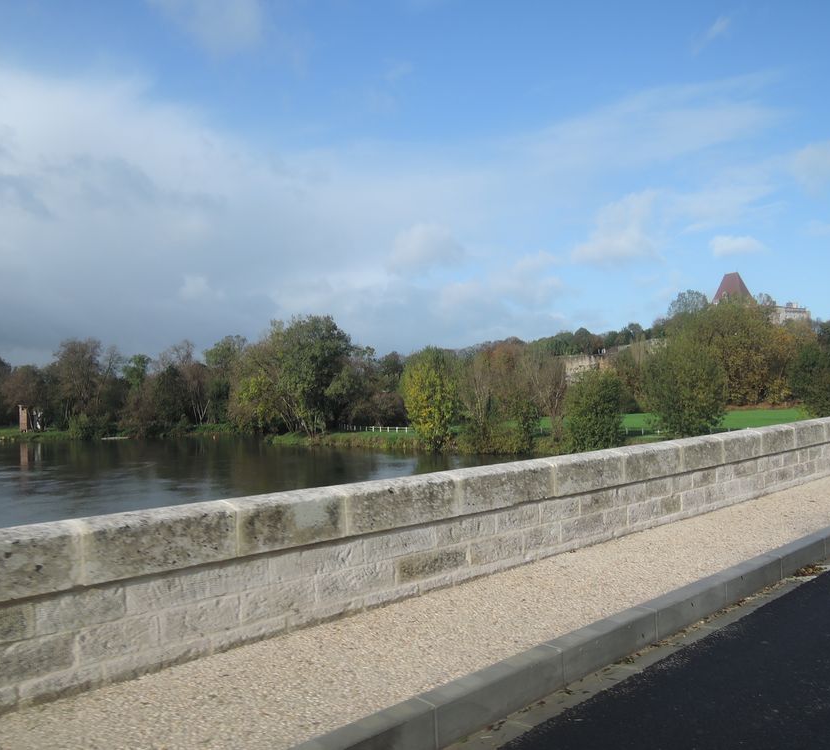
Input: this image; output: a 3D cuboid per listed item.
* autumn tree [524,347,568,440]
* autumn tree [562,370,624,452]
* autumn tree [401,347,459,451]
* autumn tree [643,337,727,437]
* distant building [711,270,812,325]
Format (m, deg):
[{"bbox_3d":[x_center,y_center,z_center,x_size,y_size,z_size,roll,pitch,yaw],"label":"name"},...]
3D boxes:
[{"bbox_3d":[16.376,2.384,87.000,5.521,11.921,5.600,0,0,11],"label":"autumn tree"},{"bbox_3d":[20.971,4.148,81.000,7.244,9.814,7.000,0,0,15],"label":"autumn tree"},{"bbox_3d":[1.878,2.847,84.000,7.027,12.601,6.800,0,0,1],"label":"autumn tree"},{"bbox_3d":[33.944,1.506,87.000,10.541,12.674,9.500,0,0,21],"label":"autumn tree"},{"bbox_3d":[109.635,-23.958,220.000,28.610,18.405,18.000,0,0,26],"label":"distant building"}]

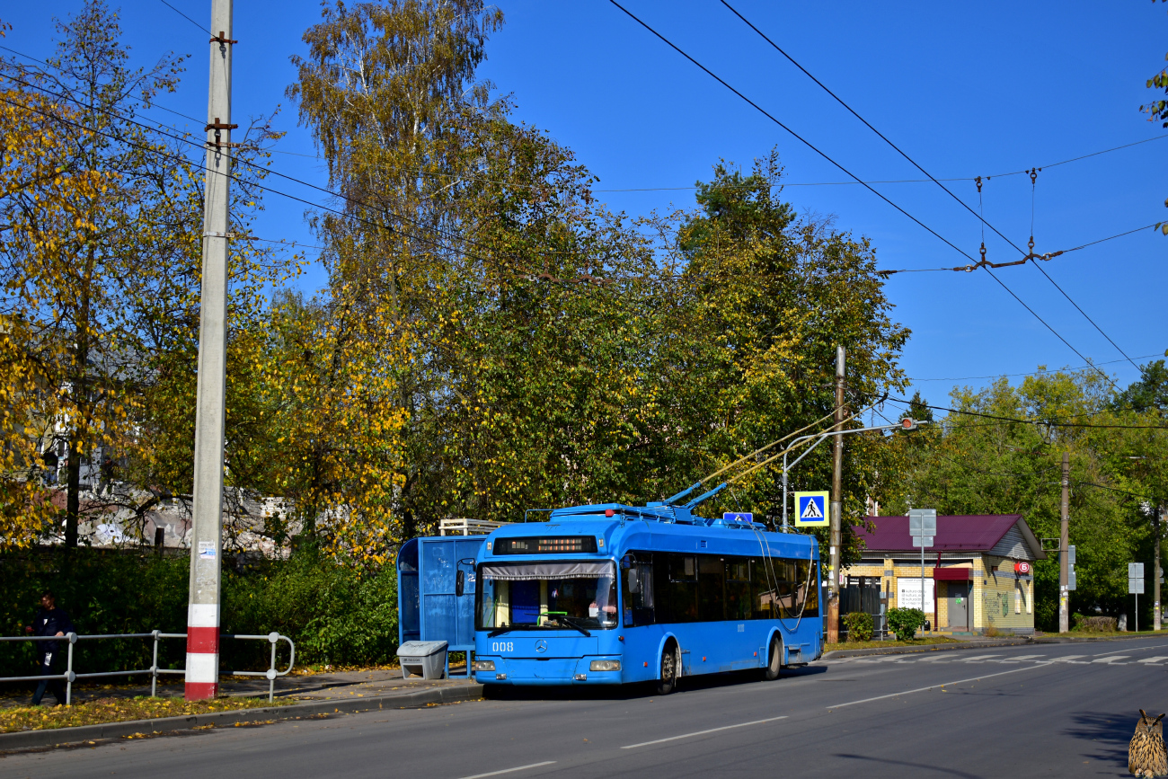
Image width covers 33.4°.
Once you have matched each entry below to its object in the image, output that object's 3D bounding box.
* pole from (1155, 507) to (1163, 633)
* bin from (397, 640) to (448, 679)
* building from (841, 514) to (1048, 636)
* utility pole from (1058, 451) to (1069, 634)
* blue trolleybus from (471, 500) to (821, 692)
[{"bbox_3d":[36.069,10.748,122.493,0.380,8.800,0.380,1,-6,0],"label":"pole"},{"bbox_3d":[-2.944,4.925,35.561,0.660,0.710,0.680,-3,-7,27],"label":"bin"},{"bbox_3d":[18.041,9.597,101.092,9.300,5.950,12.200,-3,-7,25],"label":"building"},{"bbox_3d":[24.838,7.892,100.520,0.430,9.300,0.430,2,-6,0],"label":"utility pole"},{"bbox_3d":[1.588,3.754,36.066,2.500,3.400,12.000,-3,-7,22],"label":"blue trolleybus"}]

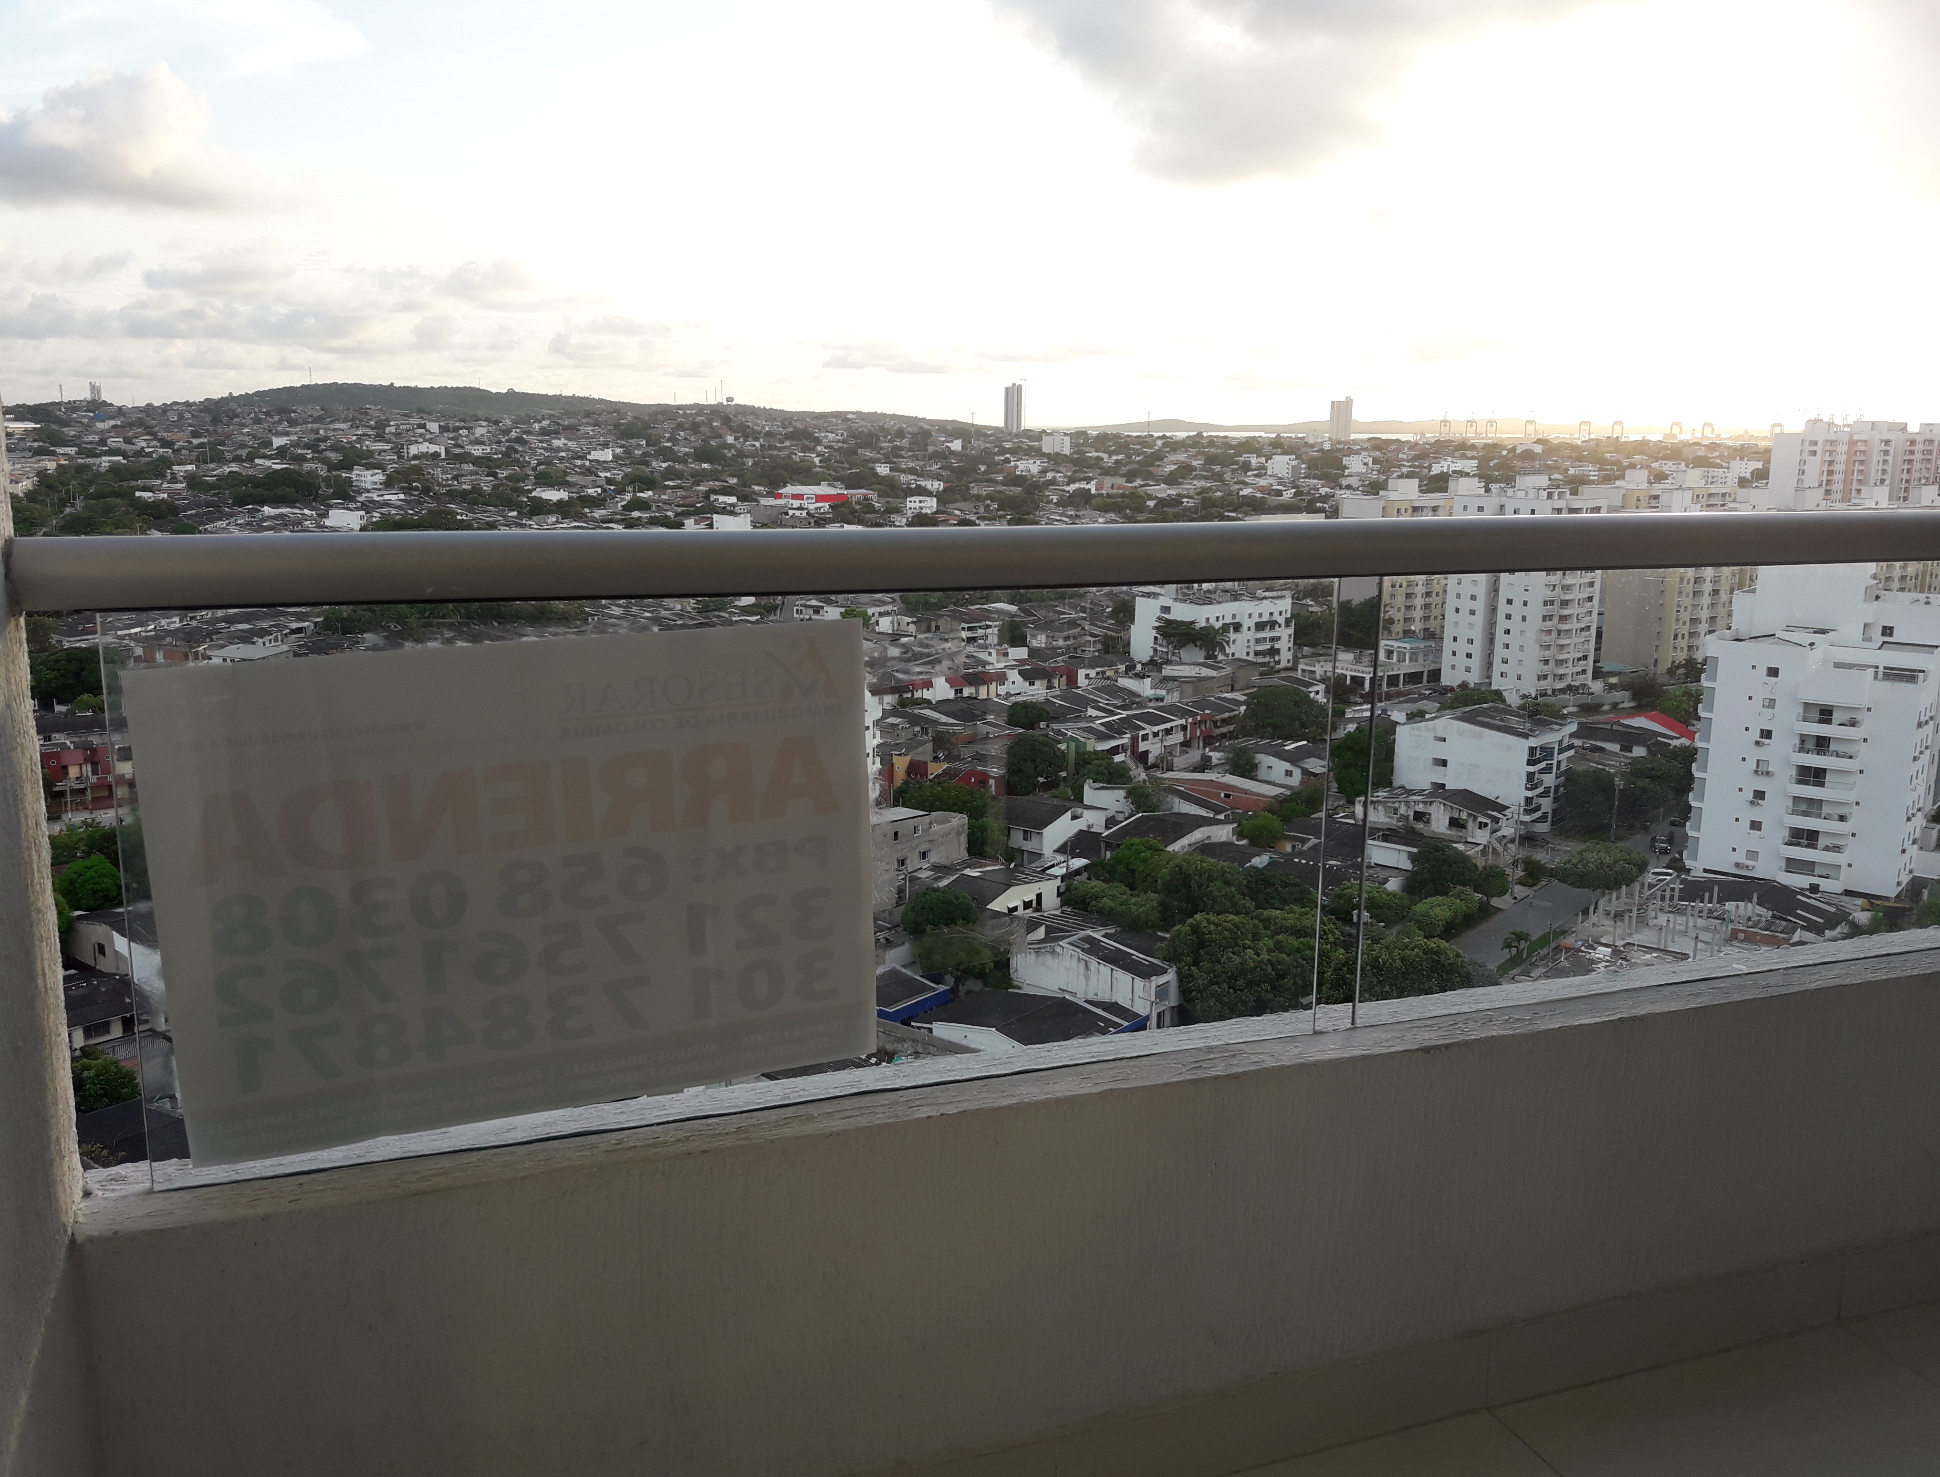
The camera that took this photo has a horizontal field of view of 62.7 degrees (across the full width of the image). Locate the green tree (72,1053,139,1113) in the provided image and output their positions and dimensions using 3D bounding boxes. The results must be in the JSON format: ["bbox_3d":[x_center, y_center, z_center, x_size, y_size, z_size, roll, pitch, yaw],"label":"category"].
[{"bbox_3d":[-51.530,20.930,94.770,4.800,4.800,4.500,-6,13,-29],"label":"green tree"}]

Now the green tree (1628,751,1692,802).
[{"bbox_3d":[75.050,5.060,173.320,7.000,7.300,6.600,6,12,23],"label":"green tree"}]

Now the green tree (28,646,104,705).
[{"bbox_3d":[-131.200,-9.270,231.980,12.500,8.700,11.000,-6,13,-29],"label":"green tree"}]

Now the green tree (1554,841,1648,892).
[{"bbox_3d":[59.420,12.830,150.820,8.800,5.600,8.000,0,11,0],"label":"green tree"}]

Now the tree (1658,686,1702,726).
[{"bbox_3d":[105.680,-4.390,235.570,7.640,7.320,7.420,5,12,24],"label":"tree"}]

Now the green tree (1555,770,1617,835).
[{"bbox_3d":[64.570,6.530,166.510,6.500,6.900,6.000,5,12,21],"label":"green tree"}]

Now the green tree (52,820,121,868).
[{"bbox_3d":[-82.840,10.970,150.380,7.000,6.000,6.500,0,11,0],"label":"green tree"}]

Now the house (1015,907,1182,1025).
[{"bbox_3d":[10.350,19.210,129.280,4.200,6.000,17.000,-8,14,-35],"label":"house"}]

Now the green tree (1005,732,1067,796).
[{"bbox_3d":[7.920,3.290,193.000,7.460,8.760,7.230,0,11,2],"label":"green tree"}]

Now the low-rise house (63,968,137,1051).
[{"bbox_3d":[-63.980,20.080,114.820,7.500,4.200,7.500,-9,15,-40],"label":"low-rise house"}]

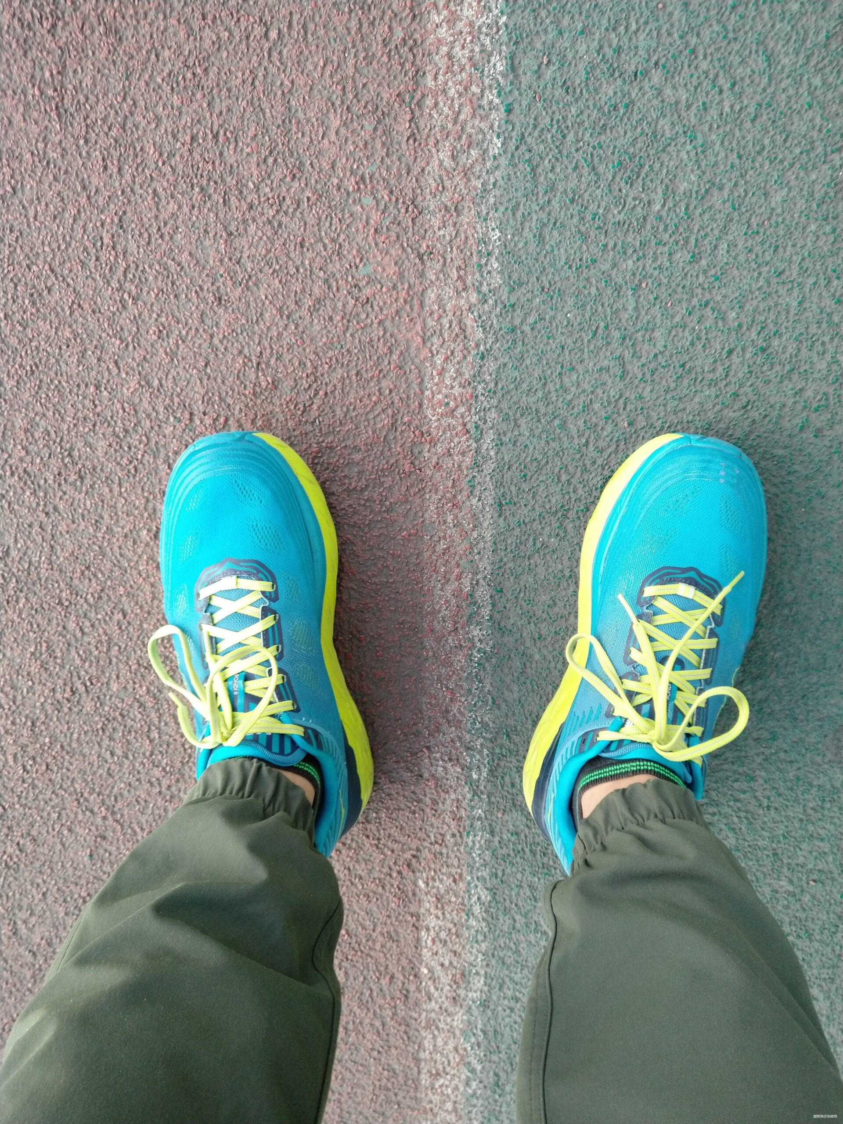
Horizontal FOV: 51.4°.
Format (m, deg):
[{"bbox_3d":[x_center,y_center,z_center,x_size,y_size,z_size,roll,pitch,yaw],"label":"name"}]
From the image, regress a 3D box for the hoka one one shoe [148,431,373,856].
[{"bbox_3d":[-0.106,0.066,0.576,0.120,0.118,0.304,-11,100,4],"label":"hoka one one shoe"}]

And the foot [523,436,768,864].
[{"bbox_3d":[0.150,0.068,0.569,0.120,0.118,0.304,16,101,-1],"label":"foot"}]

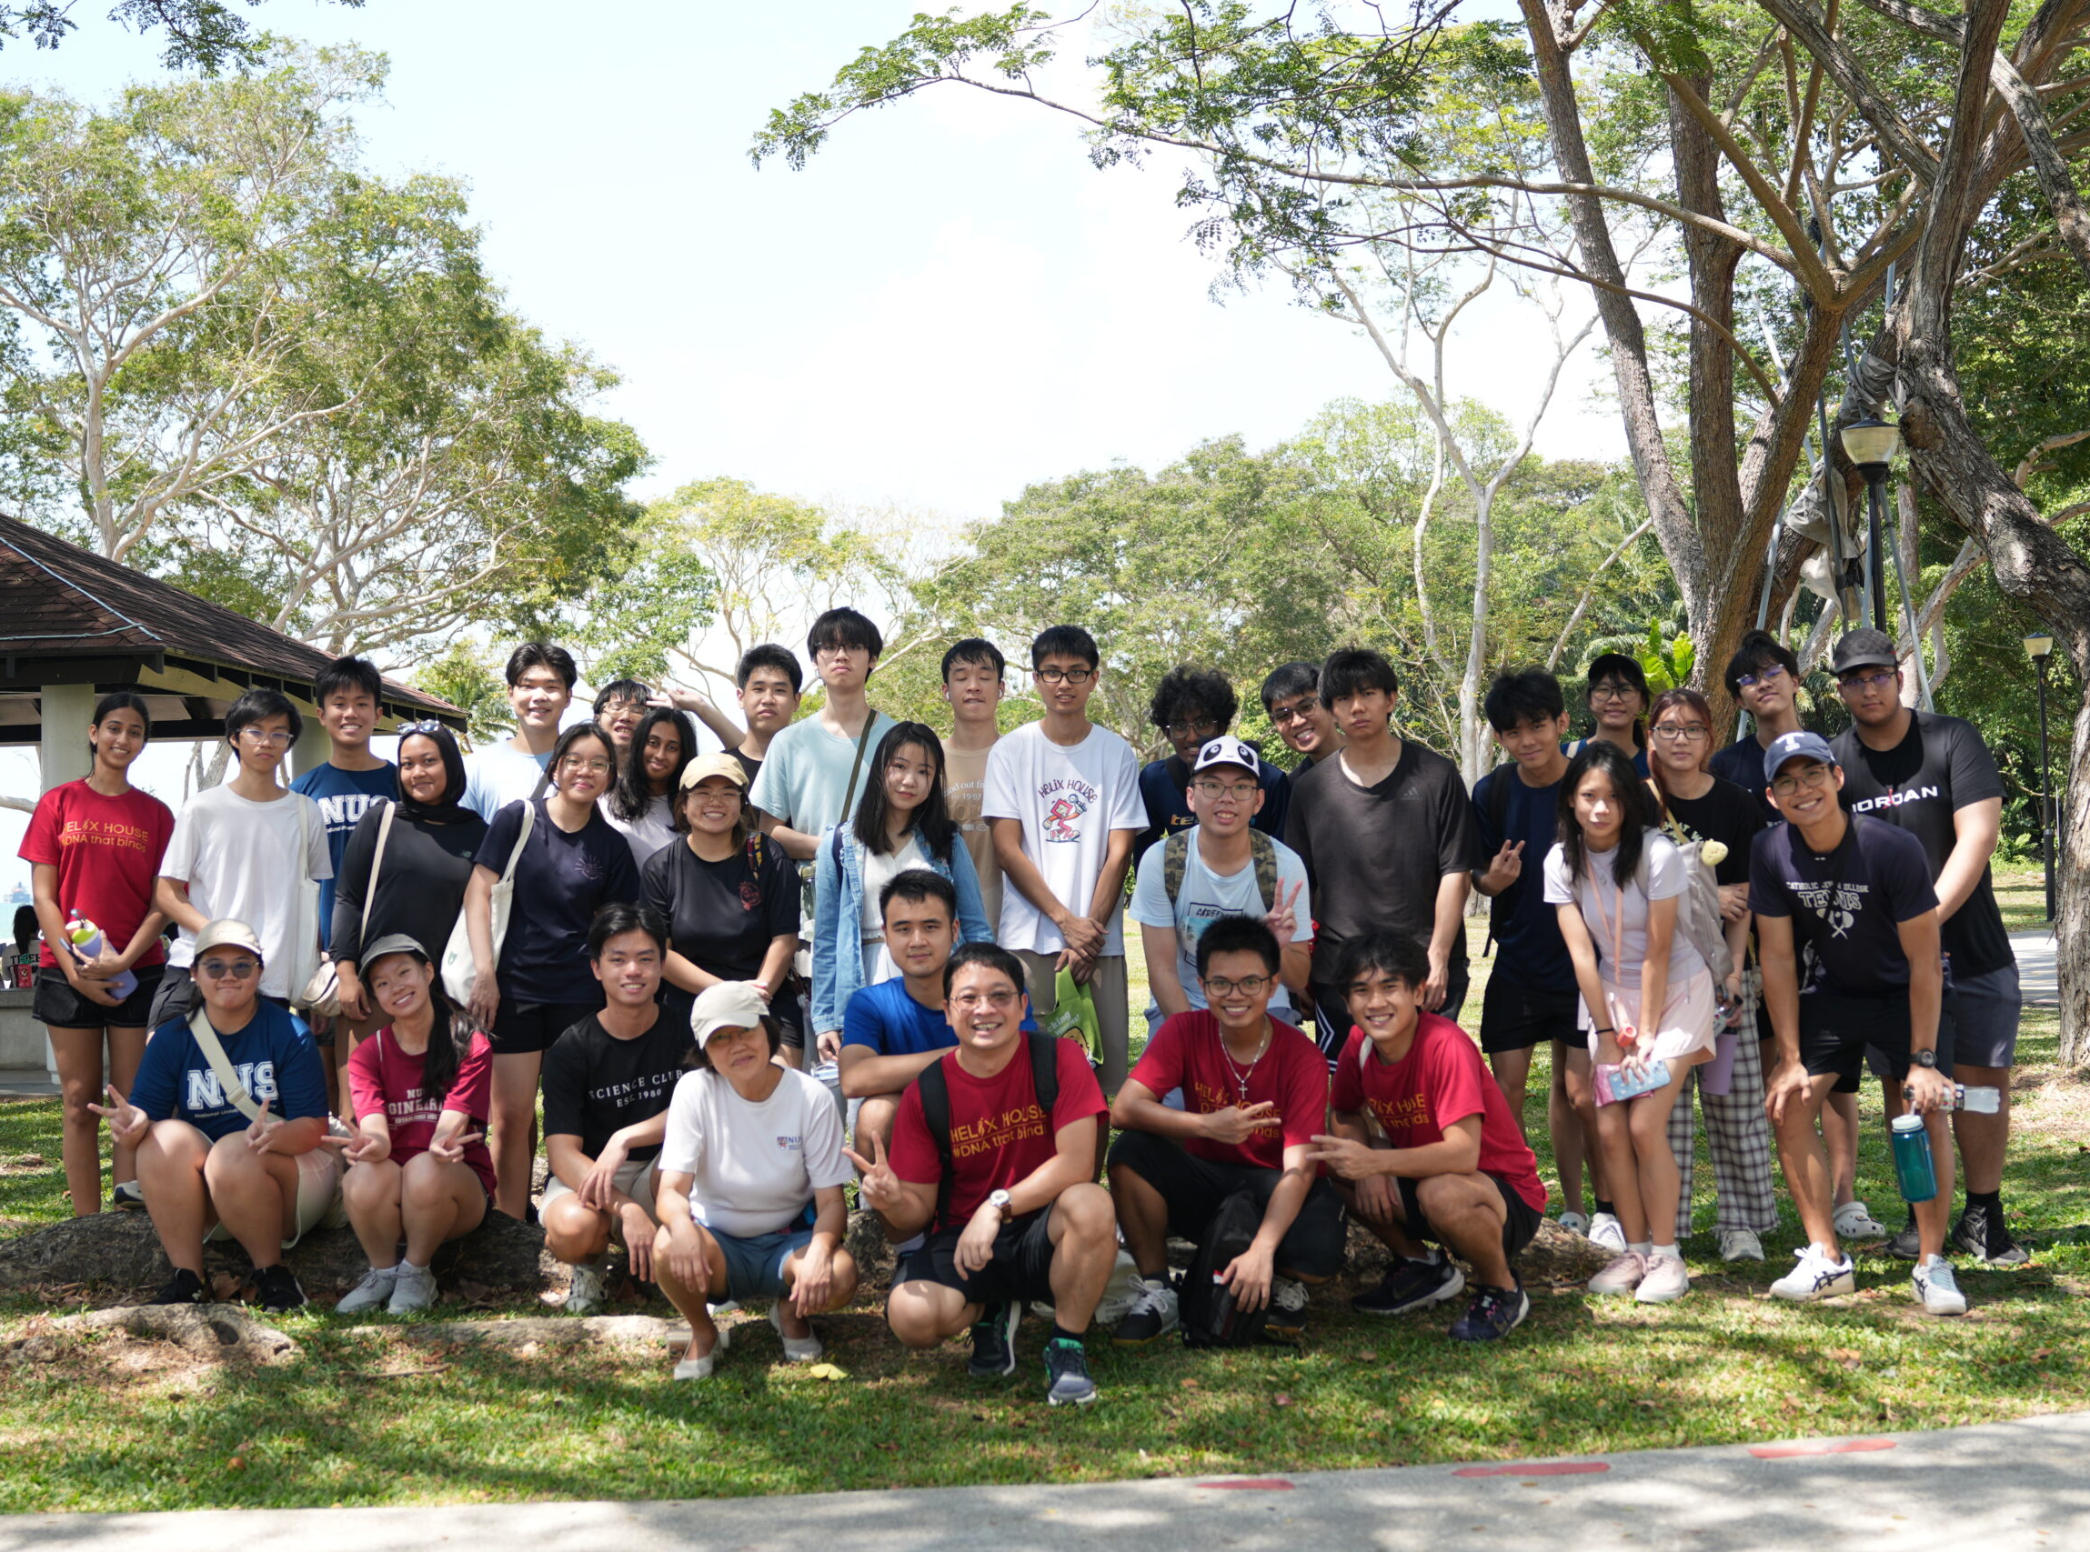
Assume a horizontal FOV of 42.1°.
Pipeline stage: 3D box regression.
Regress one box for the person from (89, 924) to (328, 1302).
[{"bbox_3d":[-2.104,0.847,6.882,0.580,0.970,0.680,-1,-2,-14],"label":"person"}]

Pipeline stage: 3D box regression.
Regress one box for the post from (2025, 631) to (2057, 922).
[{"bbox_3d":[15.555,0.018,42.500,0.460,4.530,0.460,-1,-2,0],"label":"post"}]

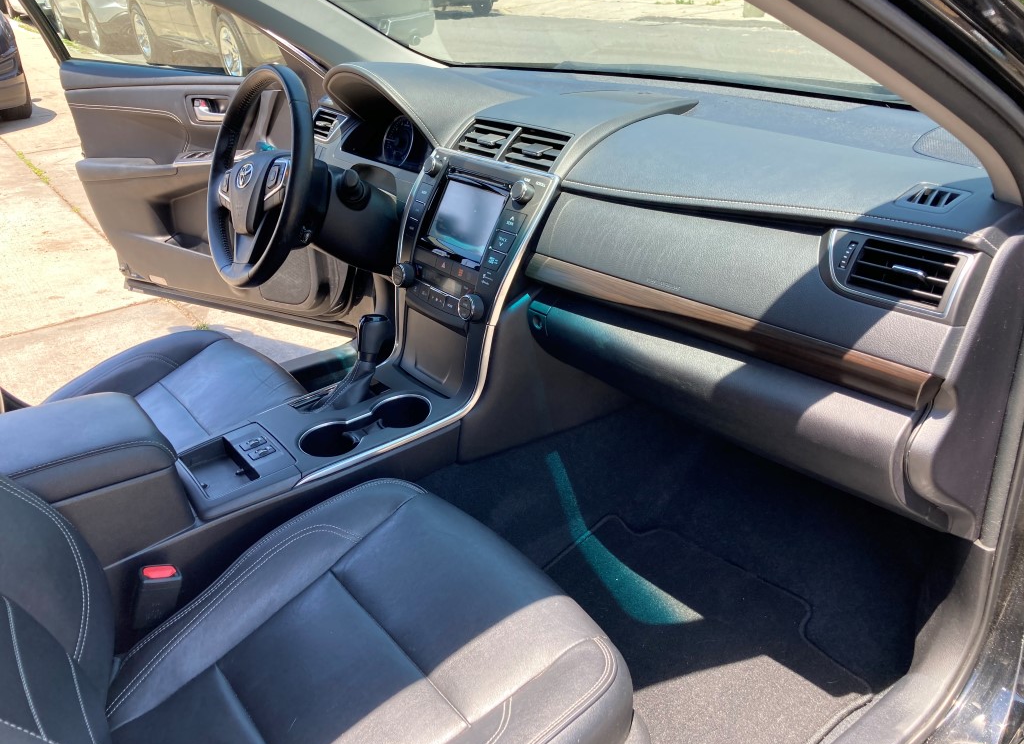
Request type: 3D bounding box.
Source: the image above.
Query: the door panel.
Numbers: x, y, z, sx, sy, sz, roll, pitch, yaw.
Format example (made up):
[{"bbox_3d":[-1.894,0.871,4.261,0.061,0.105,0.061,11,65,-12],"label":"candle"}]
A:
[{"bbox_3d":[-0.864,-0.482,2.295,1.010,0.670,0.120,12,30,27],"label":"door panel"}]

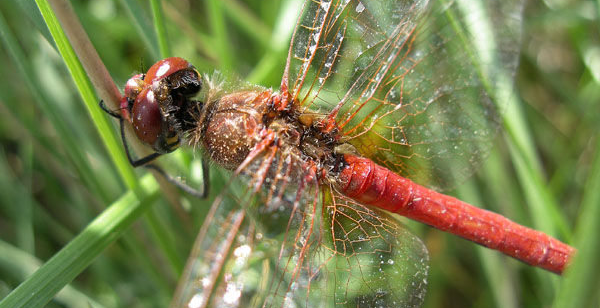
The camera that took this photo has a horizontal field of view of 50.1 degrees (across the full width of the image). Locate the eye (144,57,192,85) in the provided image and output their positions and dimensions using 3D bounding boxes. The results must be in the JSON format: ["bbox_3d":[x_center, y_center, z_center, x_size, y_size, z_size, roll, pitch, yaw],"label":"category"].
[{"bbox_3d":[-0.009,-0.005,0.043,0.002,0.003,0.003,11,71,27],"label":"eye"}]

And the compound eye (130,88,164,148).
[{"bbox_3d":[-0.010,-0.002,0.042,0.002,0.003,0.003,11,71,27],"label":"compound eye"}]

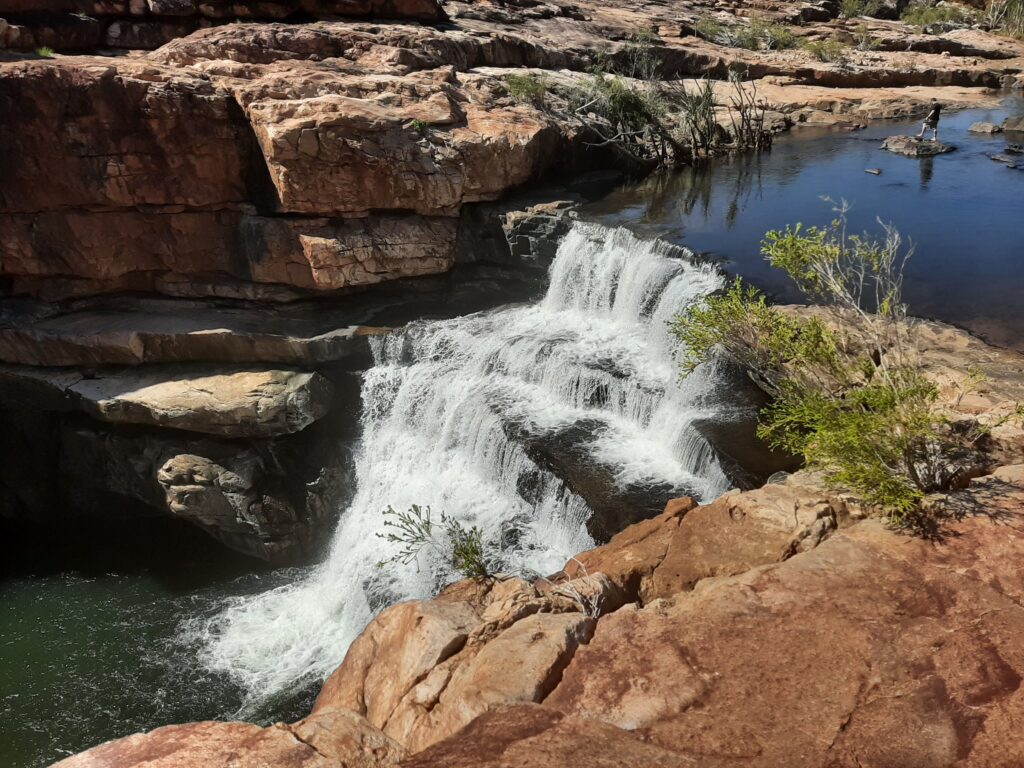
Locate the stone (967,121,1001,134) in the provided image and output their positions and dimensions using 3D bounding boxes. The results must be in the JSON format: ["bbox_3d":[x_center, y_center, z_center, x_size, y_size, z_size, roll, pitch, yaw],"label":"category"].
[{"bbox_3d":[21.844,-11.851,35.500,1.350,0.420,1.000,9,27,29],"label":"stone"}]

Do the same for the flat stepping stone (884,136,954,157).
[{"bbox_3d":[17.059,-9.988,32.300,2.650,0.450,2.200,7,26,26],"label":"flat stepping stone"}]

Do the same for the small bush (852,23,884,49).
[{"bbox_3d":[25.180,-24.695,54.500,1.800,1.600,1.600,6,26,23],"label":"small bush"}]

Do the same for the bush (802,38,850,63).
[{"bbox_3d":[19.877,-20.987,48.500,2.600,1.150,2.100,5,25,21],"label":"bush"}]

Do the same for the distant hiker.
[{"bbox_3d":[17.733,-11.218,32.700,0.720,1.700,0.520,16,31,39],"label":"distant hiker"}]

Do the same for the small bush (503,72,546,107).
[{"bbox_3d":[0.591,-12.836,33.500,1.700,1.200,1.400,-4,24,2],"label":"small bush"}]

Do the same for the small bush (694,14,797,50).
[{"bbox_3d":[14.801,-22.371,49.000,5.900,1.750,3.000,2,24,16],"label":"small bush"}]

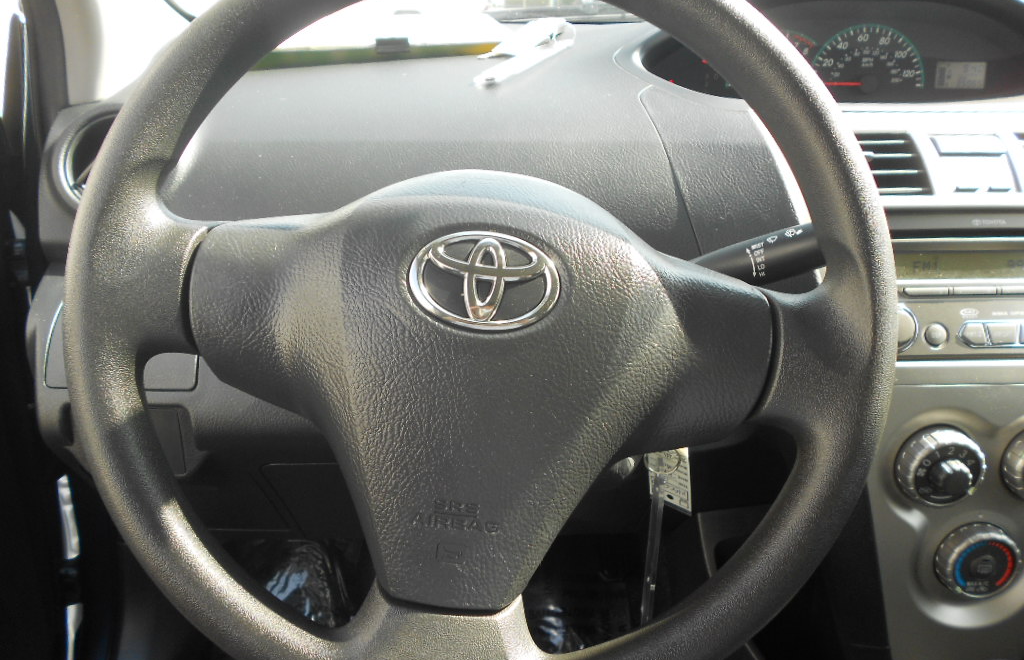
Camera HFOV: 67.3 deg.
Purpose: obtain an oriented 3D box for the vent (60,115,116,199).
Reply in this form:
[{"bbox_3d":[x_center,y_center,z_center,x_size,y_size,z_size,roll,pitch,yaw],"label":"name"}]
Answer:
[{"bbox_3d":[-0.297,-0.124,0.590,0.086,0.086,0.032,-5,14,-11],"label":"vent"}]

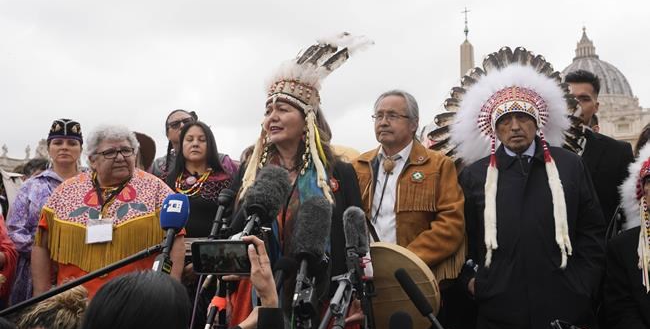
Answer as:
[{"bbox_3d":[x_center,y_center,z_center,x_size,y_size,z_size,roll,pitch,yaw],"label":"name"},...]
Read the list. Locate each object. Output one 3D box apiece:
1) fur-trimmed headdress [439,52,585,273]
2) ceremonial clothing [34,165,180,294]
[{"bbox_3d":[0.695,-0.016,2.460,0.550,0.800,0.360,-1,-6,13],"label":"fur-trimmed headdress"},{"bbox_3d":[-0.843,0.274,2.470,0.540,0.520,0.340,1,-6,-9],"label":"ceremonial clothing"}]

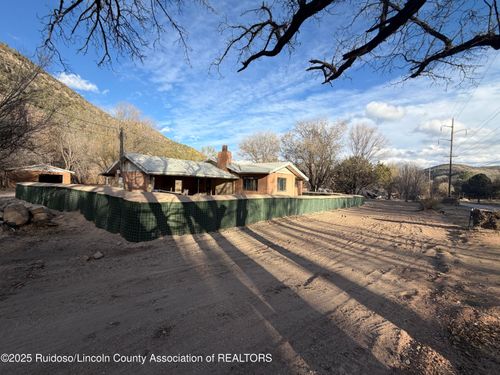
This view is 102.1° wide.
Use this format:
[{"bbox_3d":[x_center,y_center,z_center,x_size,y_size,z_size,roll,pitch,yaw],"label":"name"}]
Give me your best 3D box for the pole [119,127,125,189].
[{"bbox_3d":[-8.859,-1.530,13.988,0.250,5.600,0.250,2,1,38],"label":"pole"}]

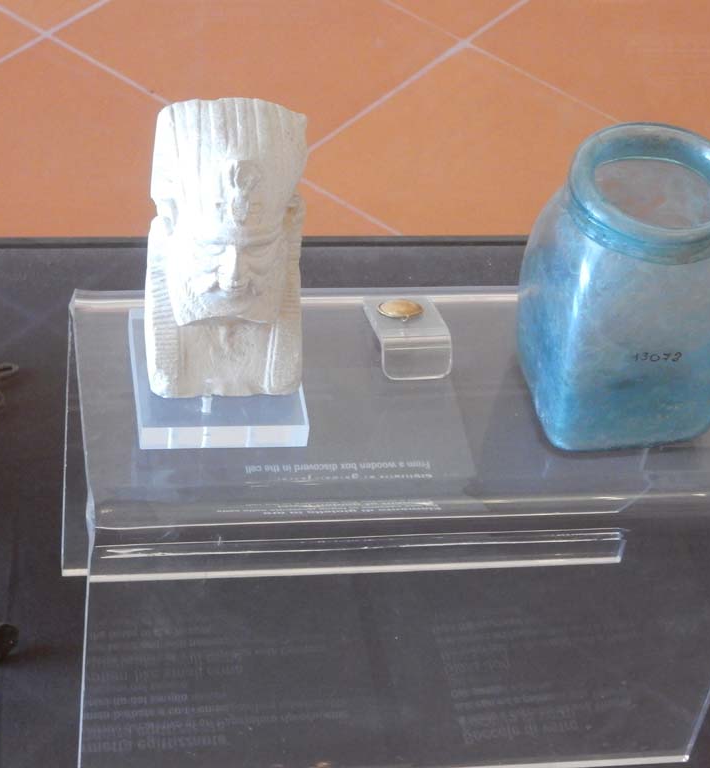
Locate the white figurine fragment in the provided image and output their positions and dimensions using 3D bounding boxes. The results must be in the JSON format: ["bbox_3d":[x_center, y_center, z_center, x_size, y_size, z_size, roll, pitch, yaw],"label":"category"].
[{"bbox_3d":[-0.045,-0.044,0.712,0.052,0.105,0.045,-1,44,-11],"label":"white figurine fragment"}]

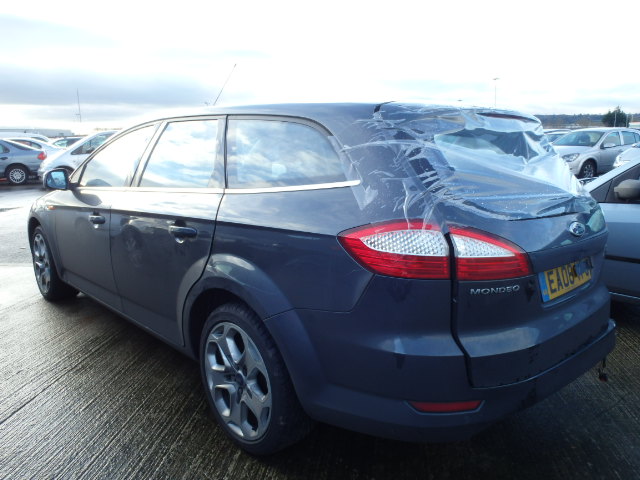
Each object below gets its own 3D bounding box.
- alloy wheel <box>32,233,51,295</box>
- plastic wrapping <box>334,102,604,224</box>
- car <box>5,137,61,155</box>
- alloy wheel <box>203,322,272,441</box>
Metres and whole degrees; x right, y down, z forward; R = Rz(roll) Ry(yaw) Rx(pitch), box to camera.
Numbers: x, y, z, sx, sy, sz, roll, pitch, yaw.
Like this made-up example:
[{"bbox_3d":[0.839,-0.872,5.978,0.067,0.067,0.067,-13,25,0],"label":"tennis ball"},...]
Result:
[{"bbox_3d":[-2.202,0.187,4.291,0.190,0.490,0.490,-10,15,-42],"label":"alloy wheel"},{"bbox_3d":[0.702,-0.328,2.096,1.520,0.460,0.620,-10,15,-42],"label":"plastic wrapping"},{"bbox_3d":[-11.294,-2.921,18.313,4.450,1.440,1.740,-5,12,-26],"label":"car"},{"bbox_3d":[-0.284,0.585,2.221,0.190,0.490,0.490,-10,15,-42],"label":"alloy wheel"}]

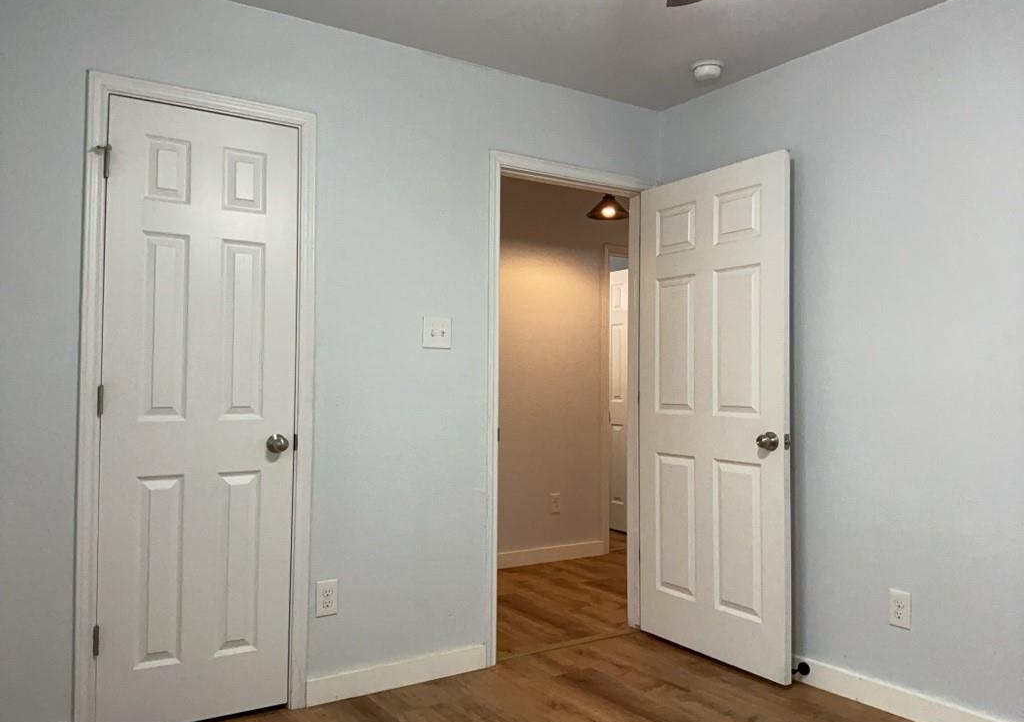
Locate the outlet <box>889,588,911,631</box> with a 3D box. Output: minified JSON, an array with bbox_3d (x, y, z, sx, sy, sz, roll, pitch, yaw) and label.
[{"bbox_3d":[1.365,0.876,2.811,0.009,0.125,0.078,2,-2,-33],"label":"outlet"}]

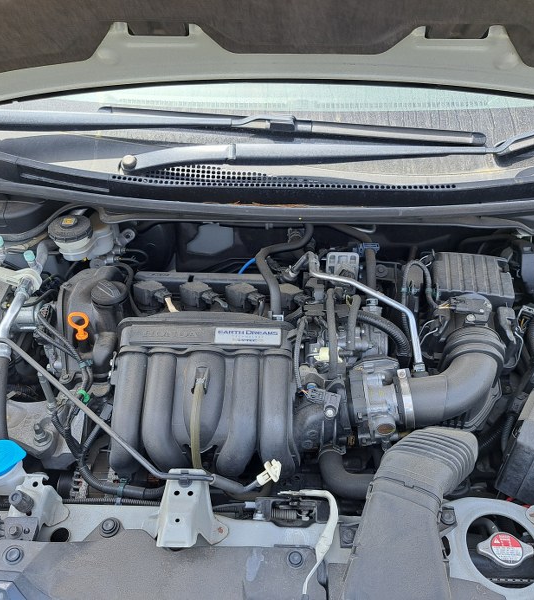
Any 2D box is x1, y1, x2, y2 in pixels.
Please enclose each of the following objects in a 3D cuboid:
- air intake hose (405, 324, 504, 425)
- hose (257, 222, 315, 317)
[{"bbox_3d":[0.288,0.119,0.865,0.150,0.110,0.140,0,43,0],"label":"air intake hose"},{"bbox_3d":[0.029,-0.052,0.970,0.100,0.075,0.210,0,43,0],"label":"hose"}]

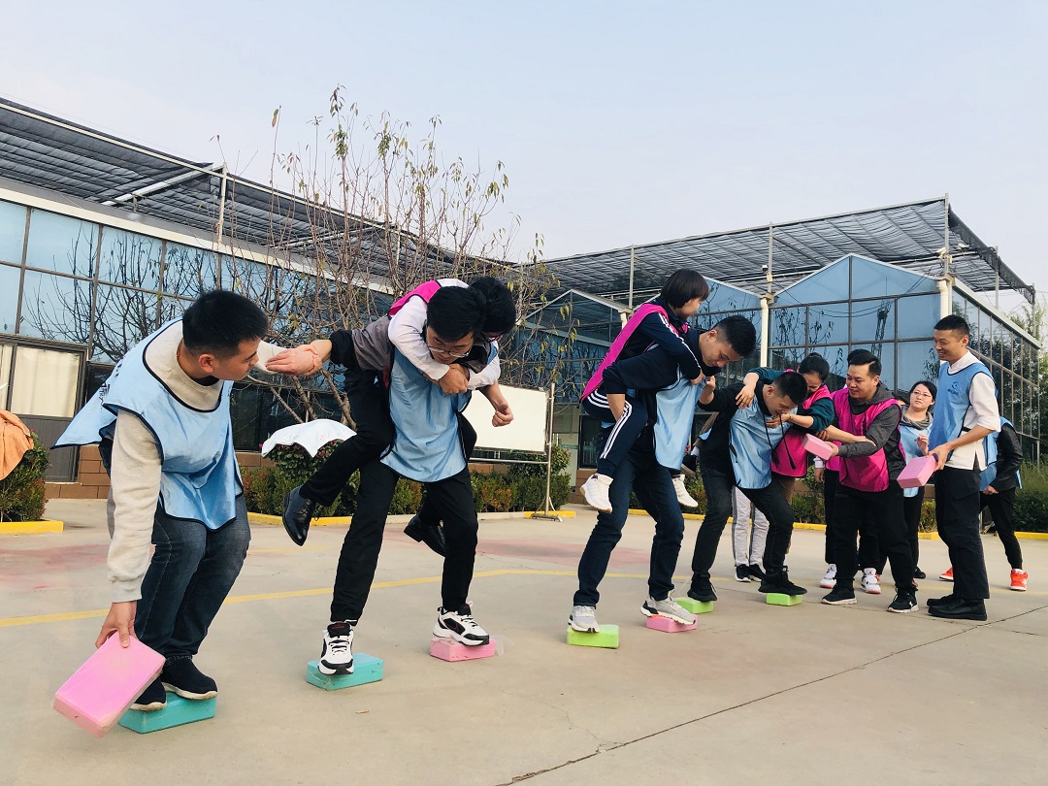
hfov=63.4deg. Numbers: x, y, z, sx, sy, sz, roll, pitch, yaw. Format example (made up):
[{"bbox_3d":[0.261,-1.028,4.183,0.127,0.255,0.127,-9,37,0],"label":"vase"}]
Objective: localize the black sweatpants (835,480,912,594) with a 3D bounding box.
[{"bbox_3d":[2.186,0.810,5.298,0.350,0.900,0.480,7,-6,-44],"label":"black sweatpants"}]

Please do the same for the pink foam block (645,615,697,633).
[{"bbox_3d":[0.751,1.160,4.296,0.230,0.072,0.150,7,-6,-42],"label":"pink foam block"}]

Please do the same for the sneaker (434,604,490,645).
[{"bbox_3d":[-0.242,0.886,3.255,0.108,0.128,0.280,8,-7,-43],"label":"sneaker"}]

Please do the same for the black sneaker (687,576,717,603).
[{"bbox_3d":[1.029,1.124,4.908,0.110,0.125,0.300,3,-5,-7],"label":"black sneaker"}]

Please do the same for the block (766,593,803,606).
[{"bbox_3d":[1.585,1.245,5.142,0.138,0.066,0.214,-1,-7,39],"label":"block"}]

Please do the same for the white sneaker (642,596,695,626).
[{"bbox_3d":[0.676,1.025,4.065,0.105,0.120,0.290,6,-6,-37],"label":"white sneaker"}]

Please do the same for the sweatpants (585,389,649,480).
[{"bbox_3d":[0.530,0.177,4.118,0.460,0.500,0.460,-2,-6,41],"label":"sweatpants"}]

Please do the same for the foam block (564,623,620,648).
[{"bbox_3d":[0.318,1.108,3.874,0.230,0.072,0.150,2,-5,7],"label":"foam block"}]

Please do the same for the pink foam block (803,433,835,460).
[{"bbox_3d":[1.789,0.329,5.171,0.150,0.072,0.230,26,13,10],"label":"pink foam block"}]

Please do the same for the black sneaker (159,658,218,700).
[{"bbox_3d":[-1.017,0.832,2.549,0.100,0.110,0.275,7,-6,-44],"label":"black sneaker"}]

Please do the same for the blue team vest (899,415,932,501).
[{"bbox_3d":[3.056,0.487,6.600,0.400,0.630,0.270,1,-5,14],"label":"blue team vest"}]

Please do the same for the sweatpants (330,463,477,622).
[{"bbox_3d":[-0.441,0.504,3.070,0.540,0.720,0.350,6,-6,-30],"label":"sweatpants"}]

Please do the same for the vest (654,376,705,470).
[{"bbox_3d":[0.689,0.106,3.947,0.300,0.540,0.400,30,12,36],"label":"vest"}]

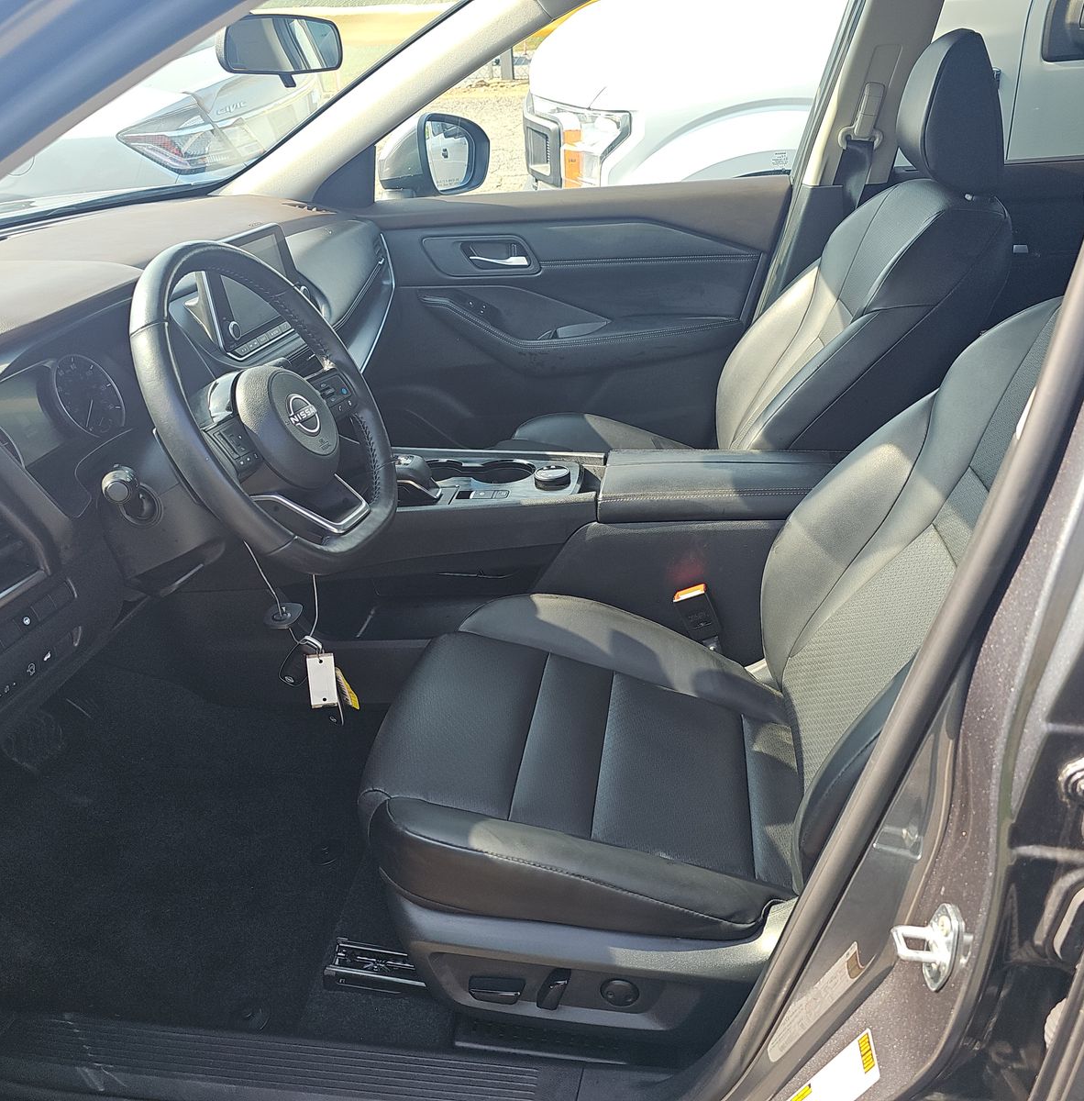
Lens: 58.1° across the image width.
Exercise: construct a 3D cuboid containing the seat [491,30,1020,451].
[{"bbox_3d":[0.310,-0.342,1.679,0.850,0.950,0.530,1,25,8],"label":"seat"}]

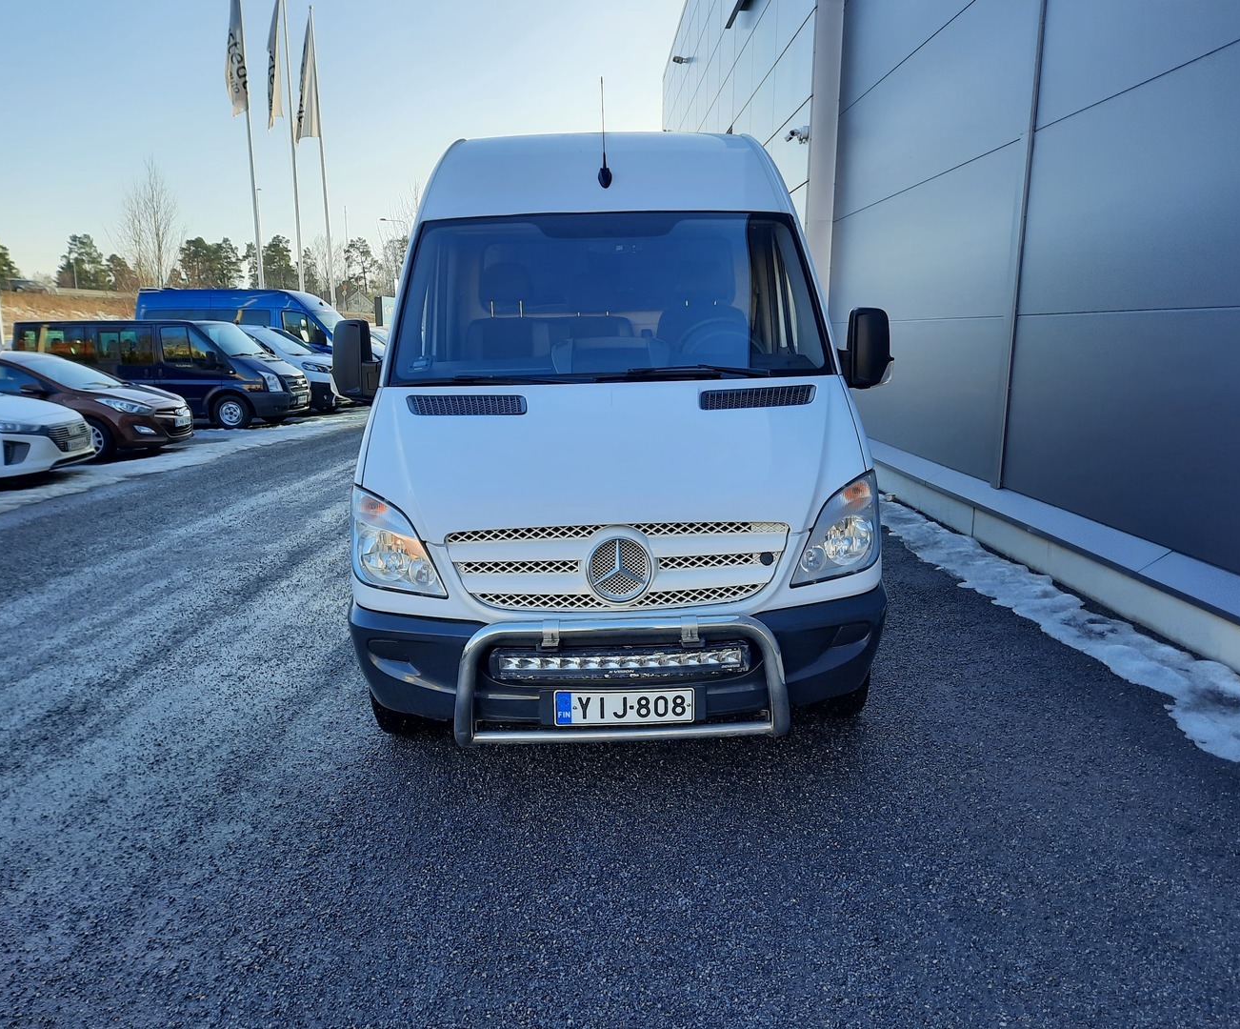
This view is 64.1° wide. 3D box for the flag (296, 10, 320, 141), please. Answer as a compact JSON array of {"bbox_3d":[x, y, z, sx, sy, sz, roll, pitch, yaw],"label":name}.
[{"bbox_3d":[-9.752,-13.746,31.031,0.650,3.900,0.300,-1,10,0],"label":"flag"}]

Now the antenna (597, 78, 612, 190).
[{"bbox_3d":[-0.082,-1.809,4.713,0.060,0.530,0.080,-2,-8,-2],"label":"antenna"}]

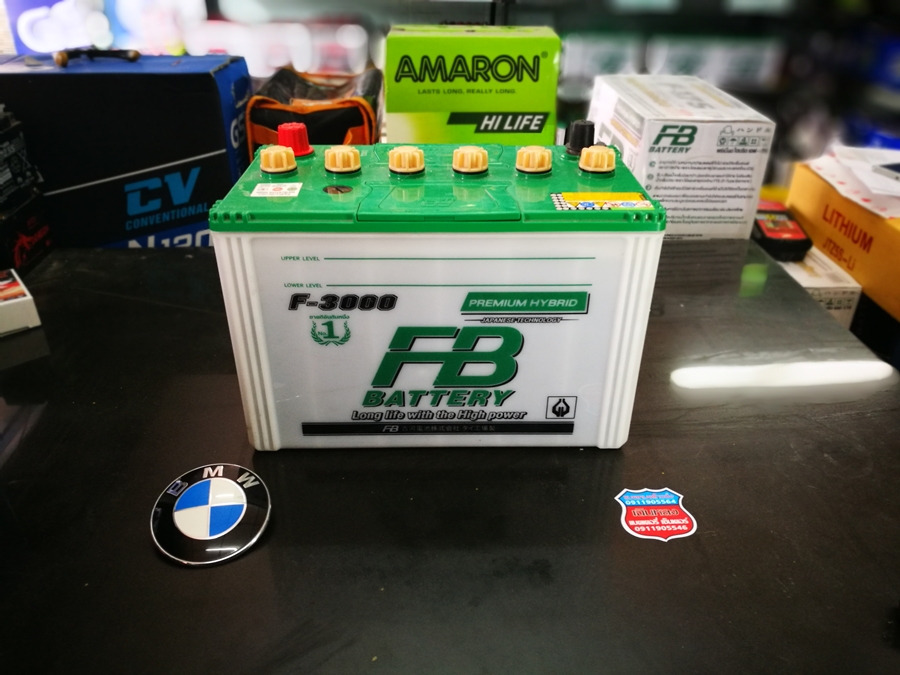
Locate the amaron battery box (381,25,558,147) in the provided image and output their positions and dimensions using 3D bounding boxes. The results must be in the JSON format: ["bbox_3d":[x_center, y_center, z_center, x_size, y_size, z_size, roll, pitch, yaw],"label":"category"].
[{"bbox_3d":[0.033,-0.348,1.083,0.242,0.228,0.135,0,30,0],"label":"amaron battery box"}]

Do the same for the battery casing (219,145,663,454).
[{"bbox_3d":[-0.009,-0.042,0.586,0.305,0.209,0.171,0,30,-1],"label":"battery casing"}]

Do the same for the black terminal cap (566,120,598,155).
[{"bbox_3d":[0.111,-0.168,0.586,0.027,0.025,0.027,0,30,0],"label":"black terminal cap"}]

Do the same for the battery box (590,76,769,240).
[{"bbox_3d":[0.346,-0.273,1.140,0.176,0.230,0.316,0,30,-2],"label":"battery box"}]

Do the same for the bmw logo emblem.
[{"bbox_3d":[-0.168,0.125,0.496,0.080,0.008,0.080,-3,44,-14],"label":"bmw logo emblem"}]

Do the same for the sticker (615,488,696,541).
[{"bbox_3d":[0.148,0.127,0.505,0.053,0.001,0.055,0,30,-1],"label":"sticker"}]

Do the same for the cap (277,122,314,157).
[{"bbox_3d":[-0.128,-0.165,0.581,0.030,0.022,0.030,0,30,-1],"label":"cap"}]

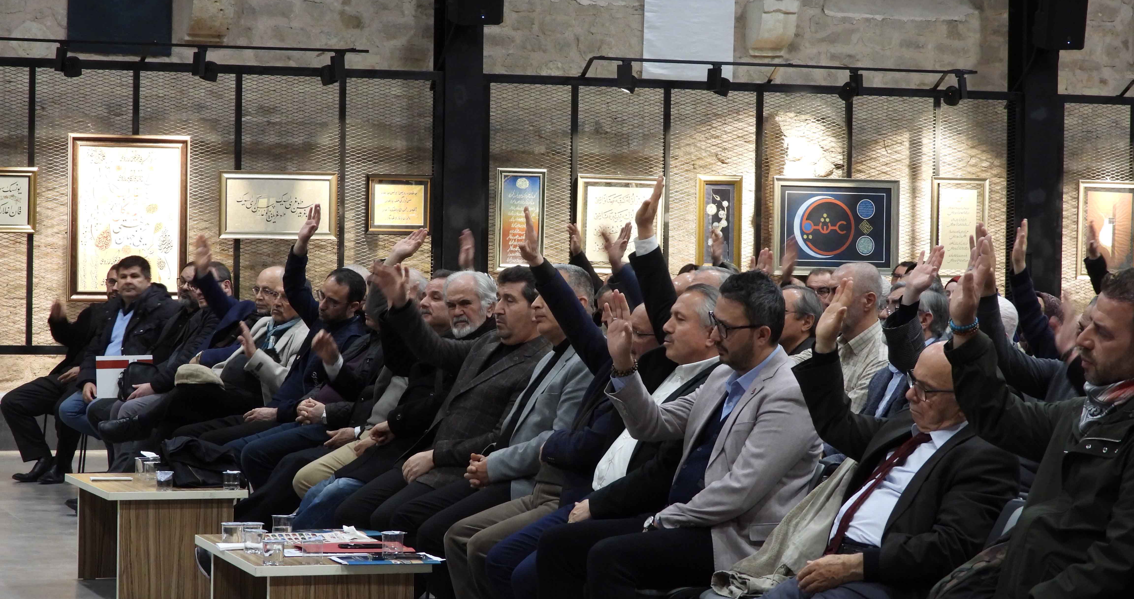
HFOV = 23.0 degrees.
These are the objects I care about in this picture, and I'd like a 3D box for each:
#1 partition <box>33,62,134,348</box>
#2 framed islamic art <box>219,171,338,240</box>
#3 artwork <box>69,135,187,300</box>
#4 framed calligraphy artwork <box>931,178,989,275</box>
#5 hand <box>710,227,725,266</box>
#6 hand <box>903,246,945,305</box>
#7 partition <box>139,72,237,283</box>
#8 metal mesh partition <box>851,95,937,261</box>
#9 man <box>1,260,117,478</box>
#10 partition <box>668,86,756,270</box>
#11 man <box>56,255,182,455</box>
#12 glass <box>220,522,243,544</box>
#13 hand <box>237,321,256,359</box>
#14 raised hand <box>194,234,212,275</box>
[{"bbox_3d":[-3.280,-0.623,18.861,0.663,1.880,0.040,1,1,-19],"label":"partition"},{"bbox_3d":[-1.927,-0.629,18.631,0.797,0.454,0.040,1,1,-18],"label":"framed islamic art"},{"bbox_3d":[-2.975,-0.542,18.918,0.829,1.130,0.045,1,1,-19],"label":"artwork"},{"bbox_3d":[2.841,-0.525,20.136,0.448,0.705,0.040,1,1,-18],"label":"framed calligraphy artwork"},{"bbox_3d":[0.752,-0.263,13.900,0.075,0.175,0.090,0,1,-21],"label":"hand"},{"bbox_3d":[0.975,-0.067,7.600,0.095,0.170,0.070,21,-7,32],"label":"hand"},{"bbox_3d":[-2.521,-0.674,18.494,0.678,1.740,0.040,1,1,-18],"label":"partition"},{"bbox_3d":[2.418,-0.573,20.780,0.674,1.880,0.040,1,1,-19],"label":"metal mesh partition"},{"bbox_3d":[-2.853,0.425,16.196,0.820,1.250,0.600,0,1,-20],"label":"man"},{"bbox_3d":[1.020,-0.571,19.780,0.673,1.819,0.040,0,1,-20],"label":"partition"},{"bbox_3d":[-2.545,0.430,15.858,0.750,1.320,0.570,0,1,-34],"label":"man"},{"bbox_3d":[-1.072,0.752,8.915,0.071,0.071,0.071,0,1,-20],"label":"glass"},{"bbox_3d":[-1.367,0.172,11.900,0.080,0.170,0.090,-15,6,-19],"label":"hand"},{"bbox_3d":[-1.839,-0.228,14.065,0.085,0.195,0.055,-5,1,41],"label":"raised hand"}]

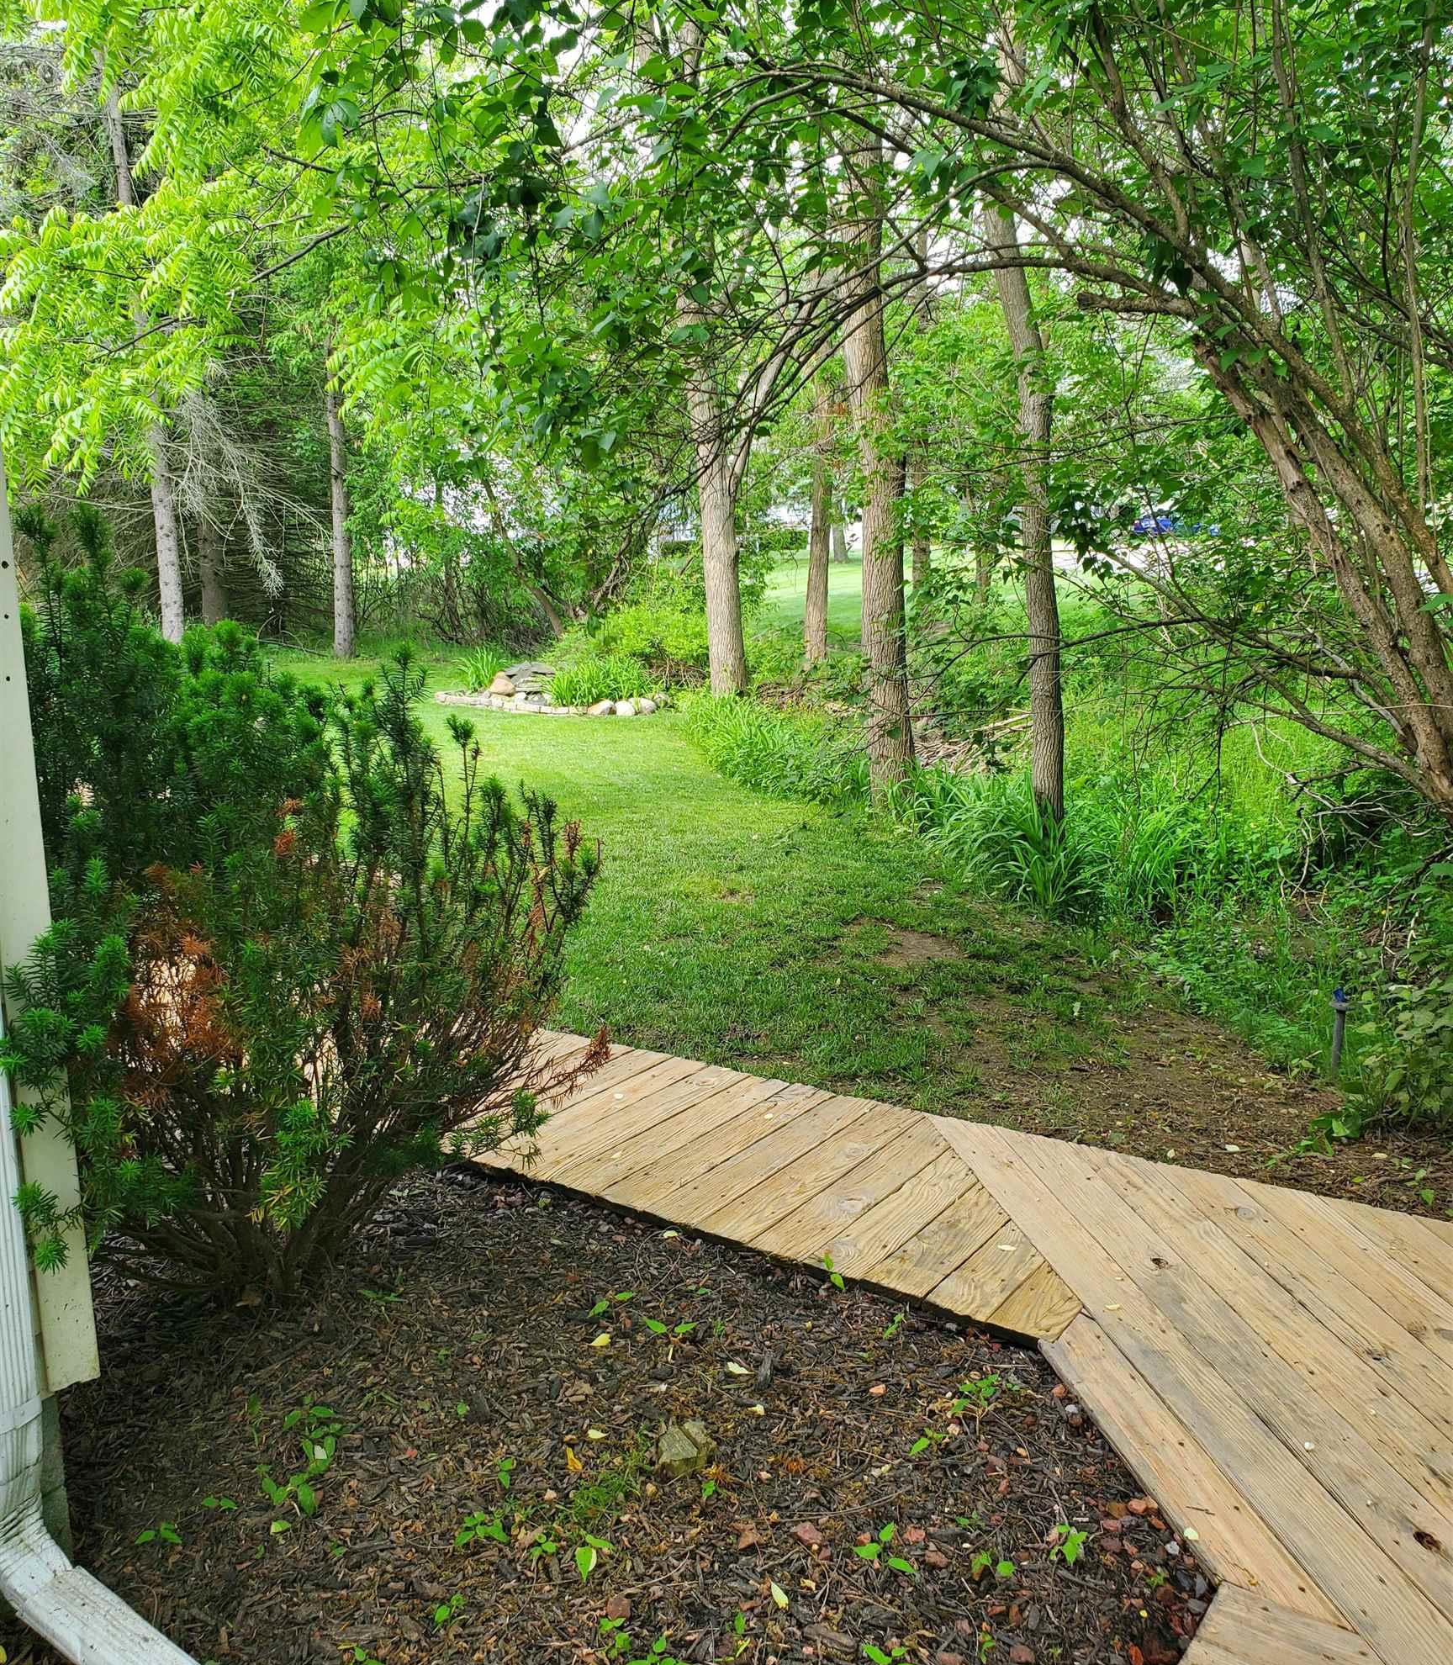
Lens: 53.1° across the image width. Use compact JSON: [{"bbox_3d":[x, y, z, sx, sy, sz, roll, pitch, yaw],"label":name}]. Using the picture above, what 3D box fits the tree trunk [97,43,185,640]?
[{"bbox_3d":[-7.764,-6.258,19.382,0.374,7.401,0.343,-6,12,-20],"label":"tree trunk"}]

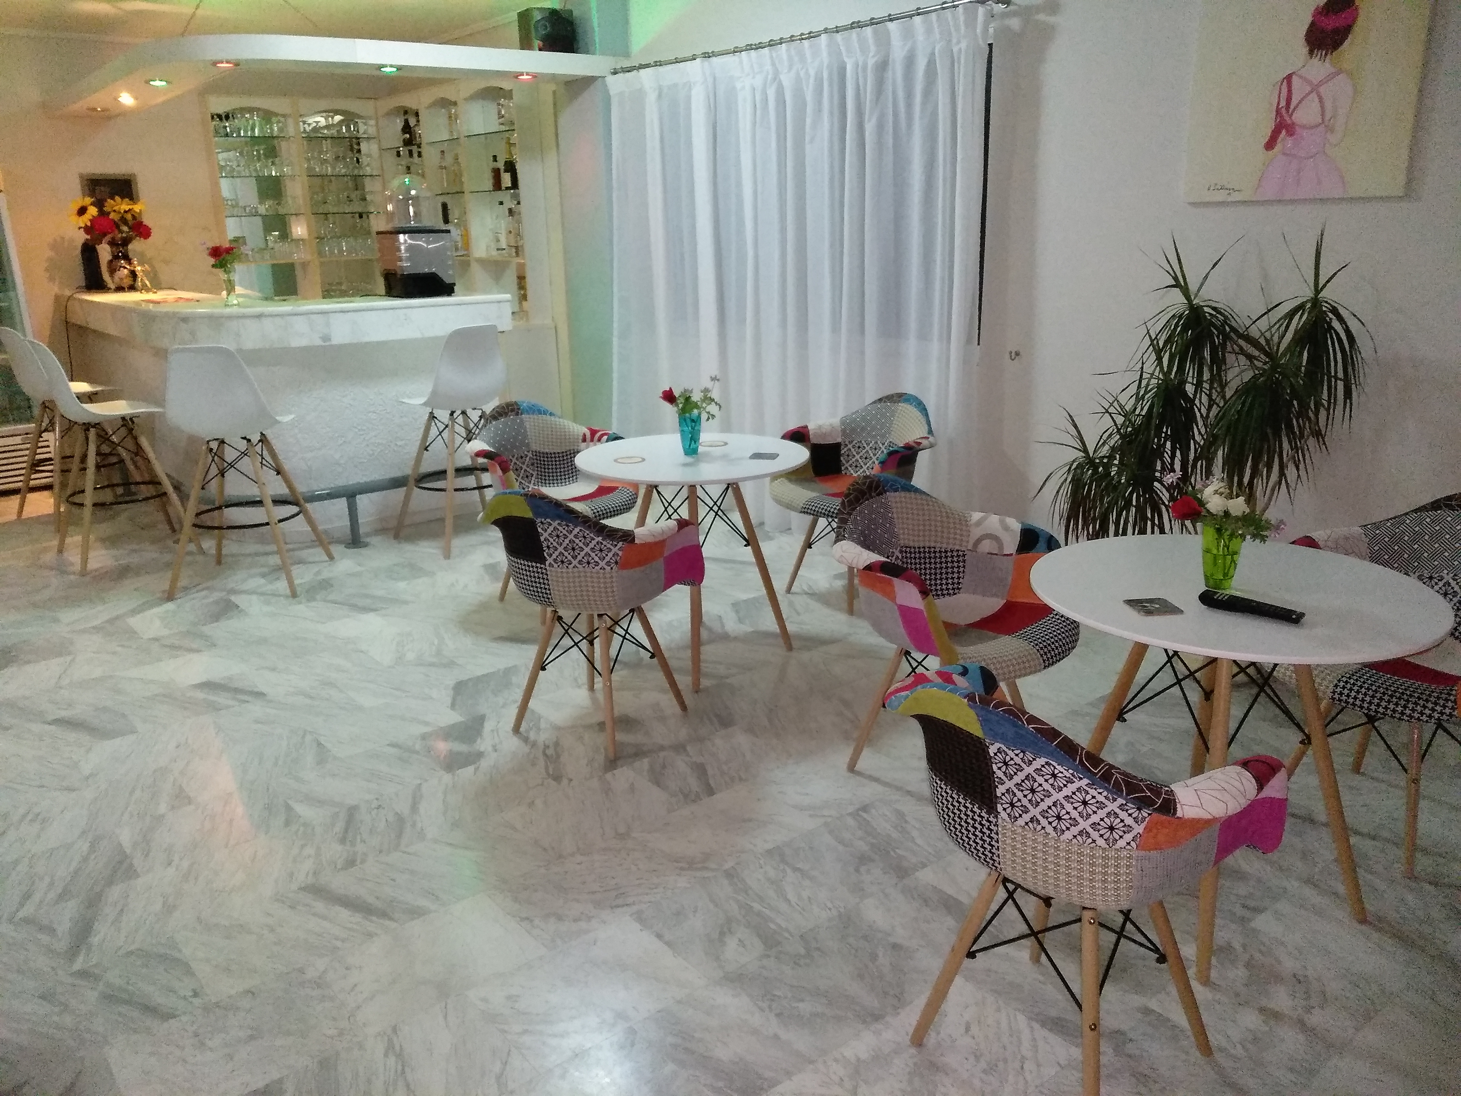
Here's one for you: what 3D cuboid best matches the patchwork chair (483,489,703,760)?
[{"bbox_3d":[-0.414,0.158,3.335,0.635,0.810,0.595,8,19,30],"label":"patchwork chair"}]

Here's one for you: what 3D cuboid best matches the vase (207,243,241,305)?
[{"bbox_3d":[-2.560,-1.361,5.483,0.155,0.285,0.180,-11,19,-29],"label":"vase"}]

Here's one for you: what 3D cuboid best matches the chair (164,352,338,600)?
[{"bbox_3d":[-2.171,-0.374,4.836,0.540,1.070,0.545,-2,16,-1],"label":"chair"}]

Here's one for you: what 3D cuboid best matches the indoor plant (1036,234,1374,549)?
[{"bbox_3d":[1.593,-0.283,3.536,1.020,1.430,0.860,12,21,38],"label":"indoor plant"}]

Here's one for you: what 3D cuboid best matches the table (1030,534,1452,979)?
[{"bbox_3d":[1.053,0.433,2.410,0.800,0.732,0.800,4,17,19],"label":"table"}]

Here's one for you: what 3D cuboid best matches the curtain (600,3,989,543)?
[{"bbox_3d":[0.177,-1.182,5.273,0.140,2.240,2.420,-17,22,-42],"label":"curtain"}]

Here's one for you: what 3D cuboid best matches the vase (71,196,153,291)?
[{"bbox_3d":[-3.814,-1.876,6.767,0.440,0.553,0.360,-10,19,-27],"label":"vase"}]

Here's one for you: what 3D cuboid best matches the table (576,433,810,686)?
[{"bbox_3d":[-0.126,0.033,3.849,0.800,0.730,0.800,-1,16,0],"label":"table"}]

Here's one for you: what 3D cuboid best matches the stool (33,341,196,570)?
[{"bbox_3d":[-2.968,-0.486,5.267,0.540,1.060,0.530,-14,20,-35],"label":"stool"}]

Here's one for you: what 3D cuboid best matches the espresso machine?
[{"bbox_3d":[-1.678,-1.664,5.808,0.290,0.640,0.380,-11,19,-29],"label":"espresso machine"}]

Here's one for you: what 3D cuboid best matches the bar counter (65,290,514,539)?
[{"bbox_3d":[-2.628,-0.889,6.434,1.970,1.155,2.600,-11,19,-29],"label":"bar counter"}]

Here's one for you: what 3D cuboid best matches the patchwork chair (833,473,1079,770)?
[{"bbox_3d":[0.594,0.241,2.964,0.635,0.810,0.595,-15,21,-38],"label":"patchwork chair"}]

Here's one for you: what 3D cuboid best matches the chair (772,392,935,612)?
[{"bbox_3d":[0.485,-0.201,4.449,0.610,0.810,0.620,-15,21,-39],"label":"chair"}]

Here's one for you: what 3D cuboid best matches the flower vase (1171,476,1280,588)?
[{"bbox_3d":[1.032,-0.035,2.277,0.215,0.235,0.180,6,18,24],"label":"flower vase"}]

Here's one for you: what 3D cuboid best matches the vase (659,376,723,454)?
[{"bbox_3d":[-0.132,-0.448,3.743,0.205,0.262,0.180,-2,16,0],"label":"vase"}]

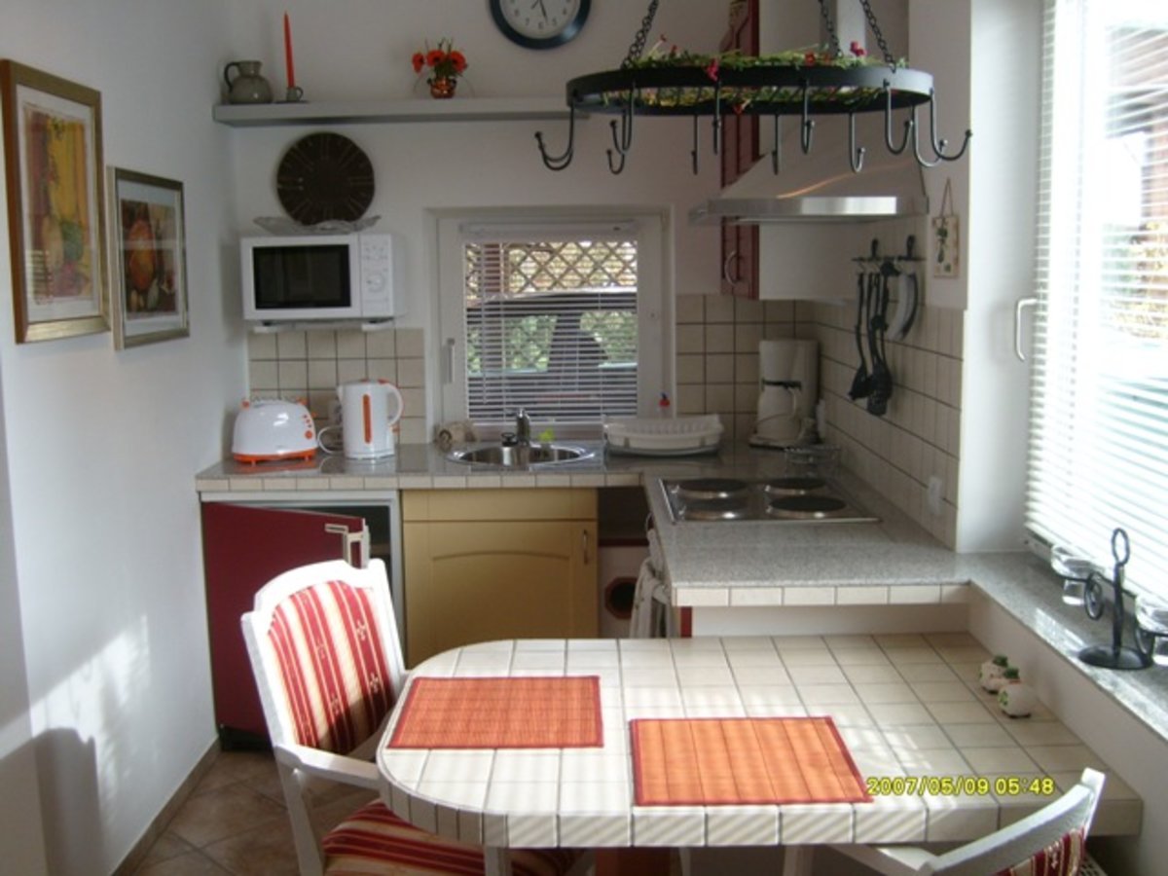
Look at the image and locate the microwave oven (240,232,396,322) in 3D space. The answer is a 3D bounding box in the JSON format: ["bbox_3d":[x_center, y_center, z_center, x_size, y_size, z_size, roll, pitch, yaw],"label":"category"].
[{"bbox_3d":[-0.839,-0.526,3.886,0.472,0.265,0.310,-1,8,0],"label":"microwave oven"}]

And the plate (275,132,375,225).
[{"bbox_3d":[-0.880,-0.871,4.017,0.336,0.327,0.030,-1,8,0],"label":"plate"}]

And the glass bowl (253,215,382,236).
[{"bbox_3d":[-0.856,-0.678,3.797,0.405,0.064,0.385,-1,8,0],"label":"glass bowl"}]

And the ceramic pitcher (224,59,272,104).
[{"bbox_3d":[-1.111,-1.172,3.918,0.169,0.152,0.142,0,8,6],"label":"ceramic pitcher"}]

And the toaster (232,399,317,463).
[{"bbox_3d":[-1.008,-0.024,3.884,0.290,0.202,0.175,-5,9,-27],"label":"toaster"}]

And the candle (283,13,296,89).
[{"bbox_3d":[-0.972,-1.280,3.897,0.023,0.241,0.023,-1,8,0],"label":"candle"}]

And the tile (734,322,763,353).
[{"bbox_3d":[0.579,-0.347,4.118,0.102,0.102,0.012,-1,8,0],"label":"tile"}]

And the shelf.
[{"bbox_3d":[-0.591,-1.073,3.907,1.210,0.047,0.210,-1,8,0],"label":"shelf"}]

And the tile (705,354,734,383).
[{"bbox_3d":[0.480,-0.243,4.155,0.101,0.102,0.010,-1,8,0],"label":"tile"}]

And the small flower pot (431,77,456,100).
[{"bbox_3d":[-0.459,-1.135,3.866,0.085,0.086,0.080,-1,8,0],"label":"small flower pot"}]

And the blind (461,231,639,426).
[{"bbox_3d":[-0.120,-0.397,4.222,0.633,0.718,0.040,-1,8,0],"label":"blind"}]

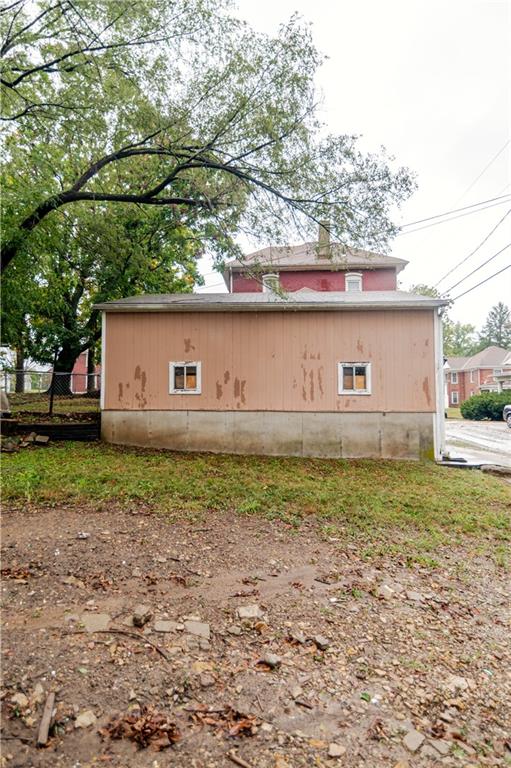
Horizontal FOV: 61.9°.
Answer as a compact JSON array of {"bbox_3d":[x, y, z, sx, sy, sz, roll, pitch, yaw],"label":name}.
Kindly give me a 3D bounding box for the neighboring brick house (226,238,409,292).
[{"bbox_3d":[3.700,-3.900,28.900,10.200,11.000,11.000,0,-3,4],"label":"neighboring brick house"}]

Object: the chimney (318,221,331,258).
[{"bbox_3d":[4.050,-8.500,25.000,0.660,2.200,0.660,0,-3,4],"label":"chimney"}]

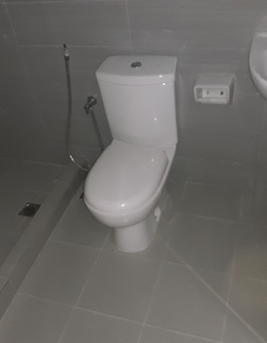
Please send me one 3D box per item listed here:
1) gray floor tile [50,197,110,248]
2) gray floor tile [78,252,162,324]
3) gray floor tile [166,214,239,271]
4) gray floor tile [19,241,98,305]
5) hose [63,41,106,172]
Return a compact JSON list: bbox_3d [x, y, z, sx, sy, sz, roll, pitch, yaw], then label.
[{"bbox_3d":[-0.244,0.266,1.854,0.290,0.012,0.302,6,41,17],"label":"gray floor tile"},{"bbox_3d":[-0.053,0.486,1.547,0.302,0.012,0.302,6,41,17],"label":"gray floor tile"},{"bbox_3d":[0.323,0.329,1.674,0.302,0.012,0.302,6,41,17],"label":"gray floor tile"},{"bbox_3d":[-0.334,0.455,1.636,0.290,0.012,0.302,6,41,17],"label":"gray floor tile"},{"bbox_3d":[-0.290,-0.300,1.884,0.236,0.707,0.103,6,41,17],"label":"hose"}]

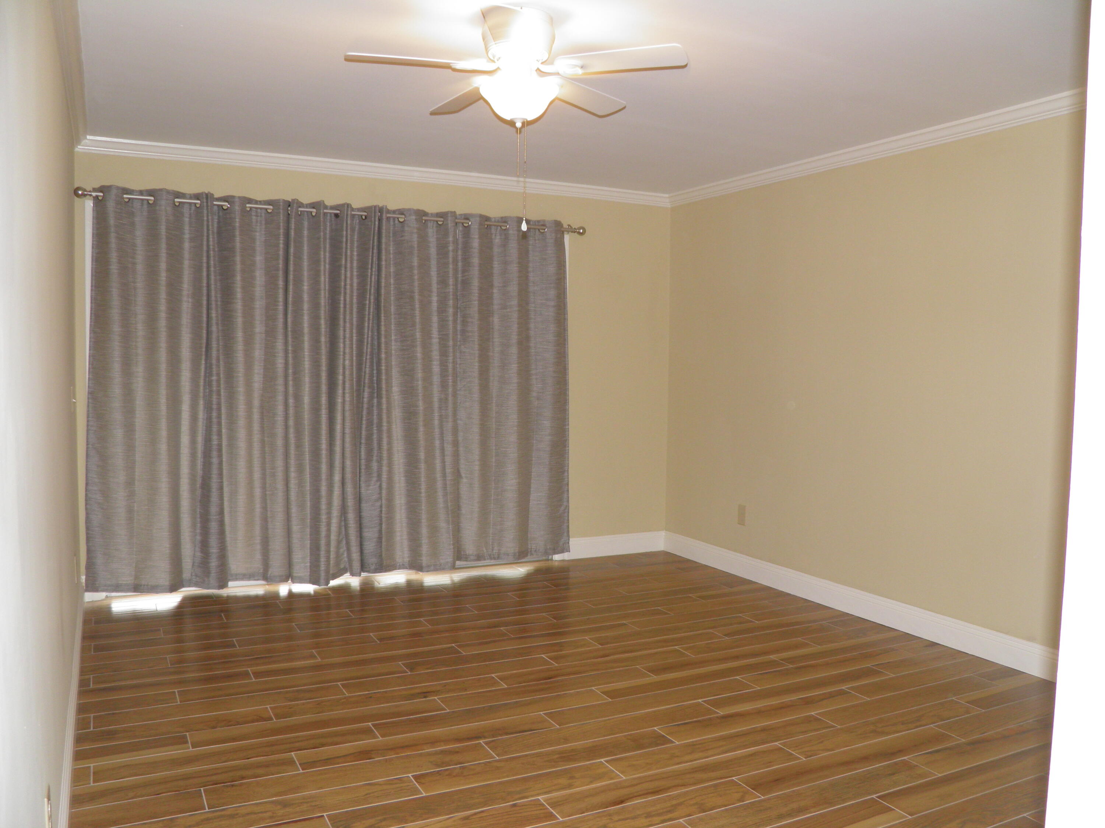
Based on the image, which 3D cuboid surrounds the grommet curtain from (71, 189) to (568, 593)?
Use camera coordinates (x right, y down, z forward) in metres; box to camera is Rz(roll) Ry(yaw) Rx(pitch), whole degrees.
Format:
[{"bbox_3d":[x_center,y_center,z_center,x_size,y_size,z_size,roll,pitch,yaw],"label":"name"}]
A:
[{"bbox_3d":[-1.120,-0.133,5.145,2.740,2.105,0.120,0,3,-27],"label":"grommet curtain"}]

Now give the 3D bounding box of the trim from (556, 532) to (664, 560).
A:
[{"bbox_3d":[0.397,0.891,6.071,0.850,0.139,0.018,0,3,-27],"label":"trim"}]

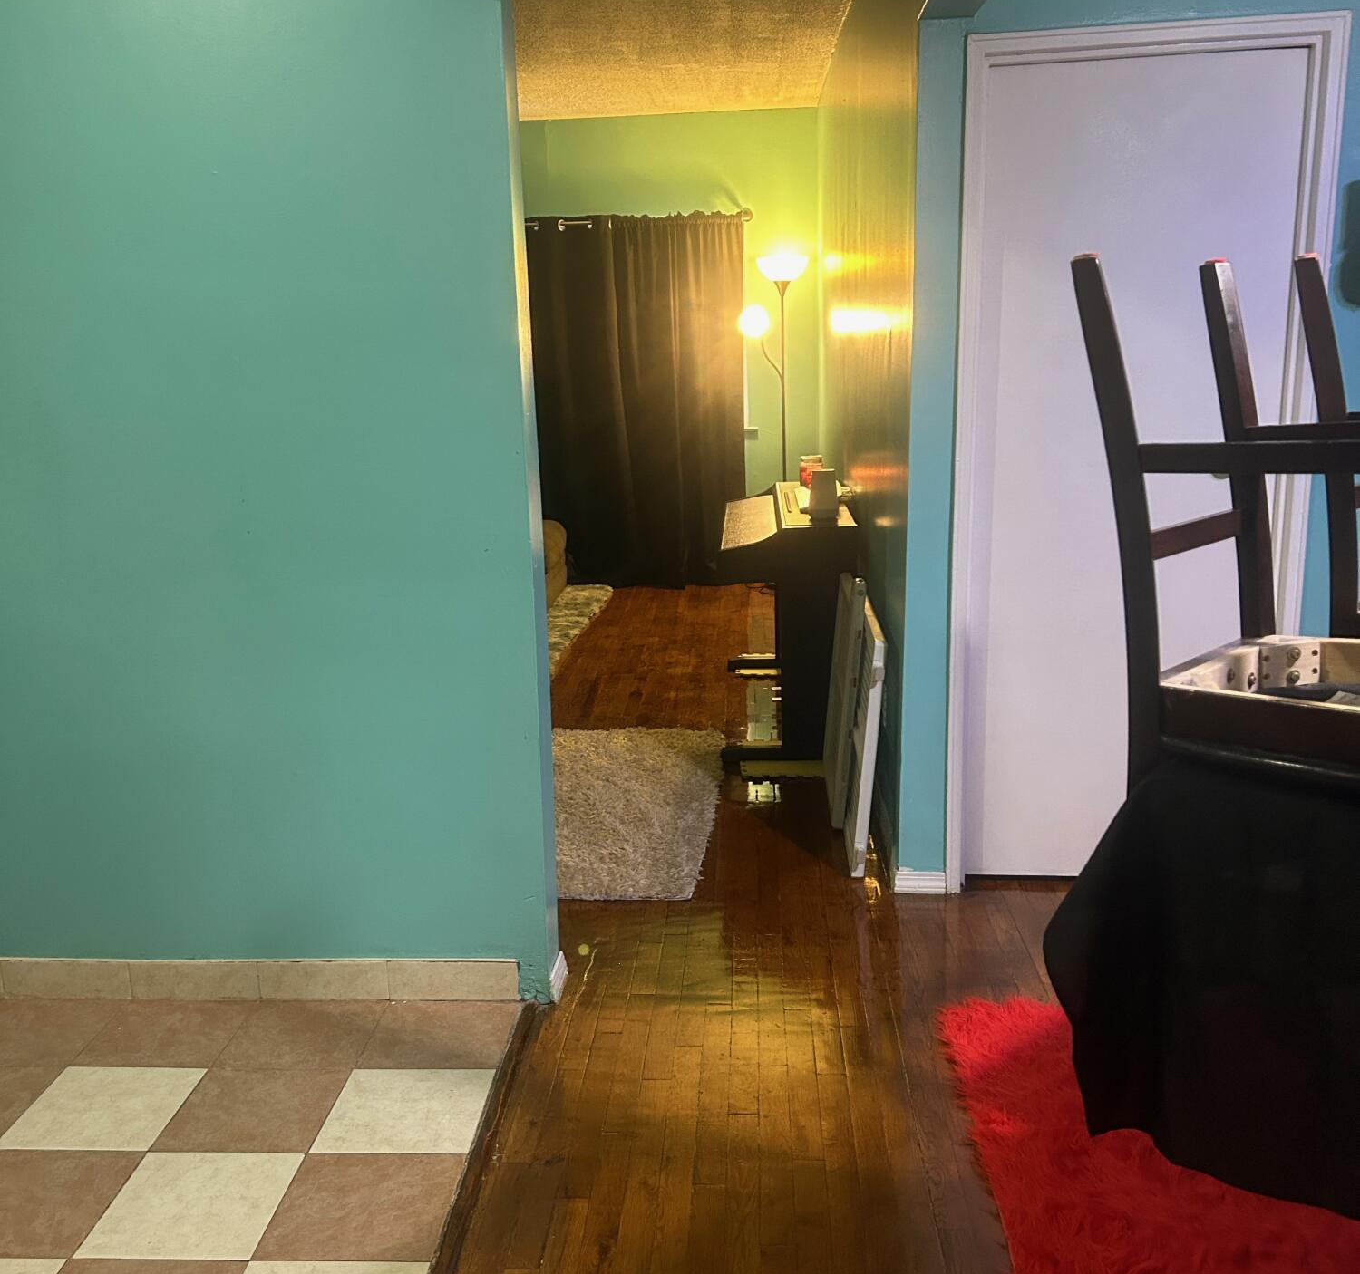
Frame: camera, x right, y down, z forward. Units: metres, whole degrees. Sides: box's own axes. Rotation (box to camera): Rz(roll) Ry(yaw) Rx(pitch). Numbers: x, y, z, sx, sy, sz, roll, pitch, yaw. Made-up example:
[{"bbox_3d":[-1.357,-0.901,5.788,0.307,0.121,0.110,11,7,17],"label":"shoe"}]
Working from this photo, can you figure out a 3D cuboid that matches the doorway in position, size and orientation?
[{"bbox_3d":[1.121,-0.369,3.400,0.845,2.130,0.130,0,13,5],"label":"doorway"}]

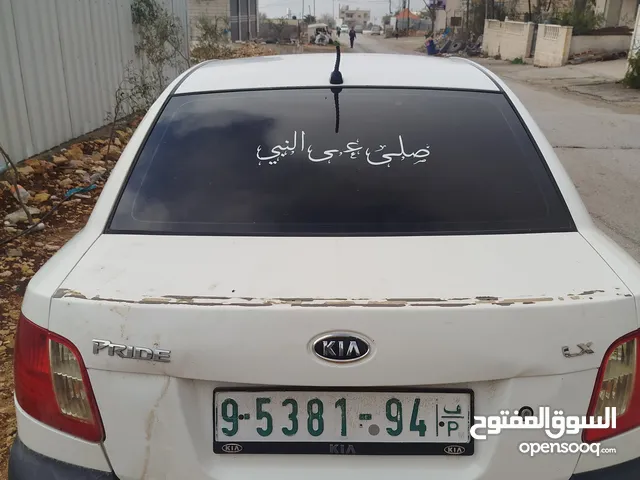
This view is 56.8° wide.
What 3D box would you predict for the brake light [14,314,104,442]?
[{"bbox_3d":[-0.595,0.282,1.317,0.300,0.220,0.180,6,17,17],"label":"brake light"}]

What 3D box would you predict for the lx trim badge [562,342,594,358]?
[{"bbox_3d":[0.527,0.225,1.205,0.068,0.025,0.008,-4,3,-10],"label":"lx trim badge"}]

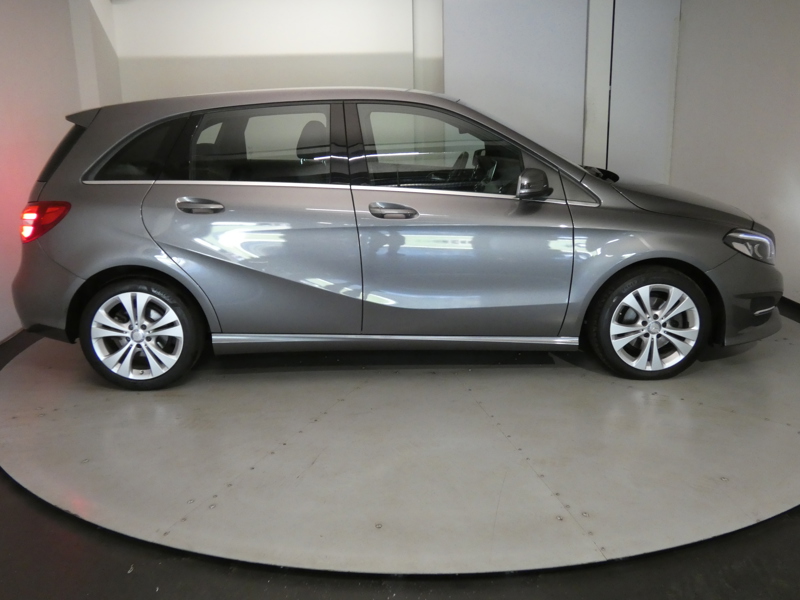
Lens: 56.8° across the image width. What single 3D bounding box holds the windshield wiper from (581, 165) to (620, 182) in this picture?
[{"bbox_3d":[1.152,-0.740,4.284,0.110,0.080,0.580,-1,13,-1],"label":"windshield wiper"}]

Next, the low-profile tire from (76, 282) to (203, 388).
[{"bbox_3d":[-1.362,0.163,3.920,0.627,0.622,0.225,-1,13,-1],"label":"low-profile tire"}]

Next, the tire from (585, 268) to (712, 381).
[{"bbox_3d":[1.334,0.121,3.968,0.627,0.622,0.225,-1,13,-1],"label":"tire"}]

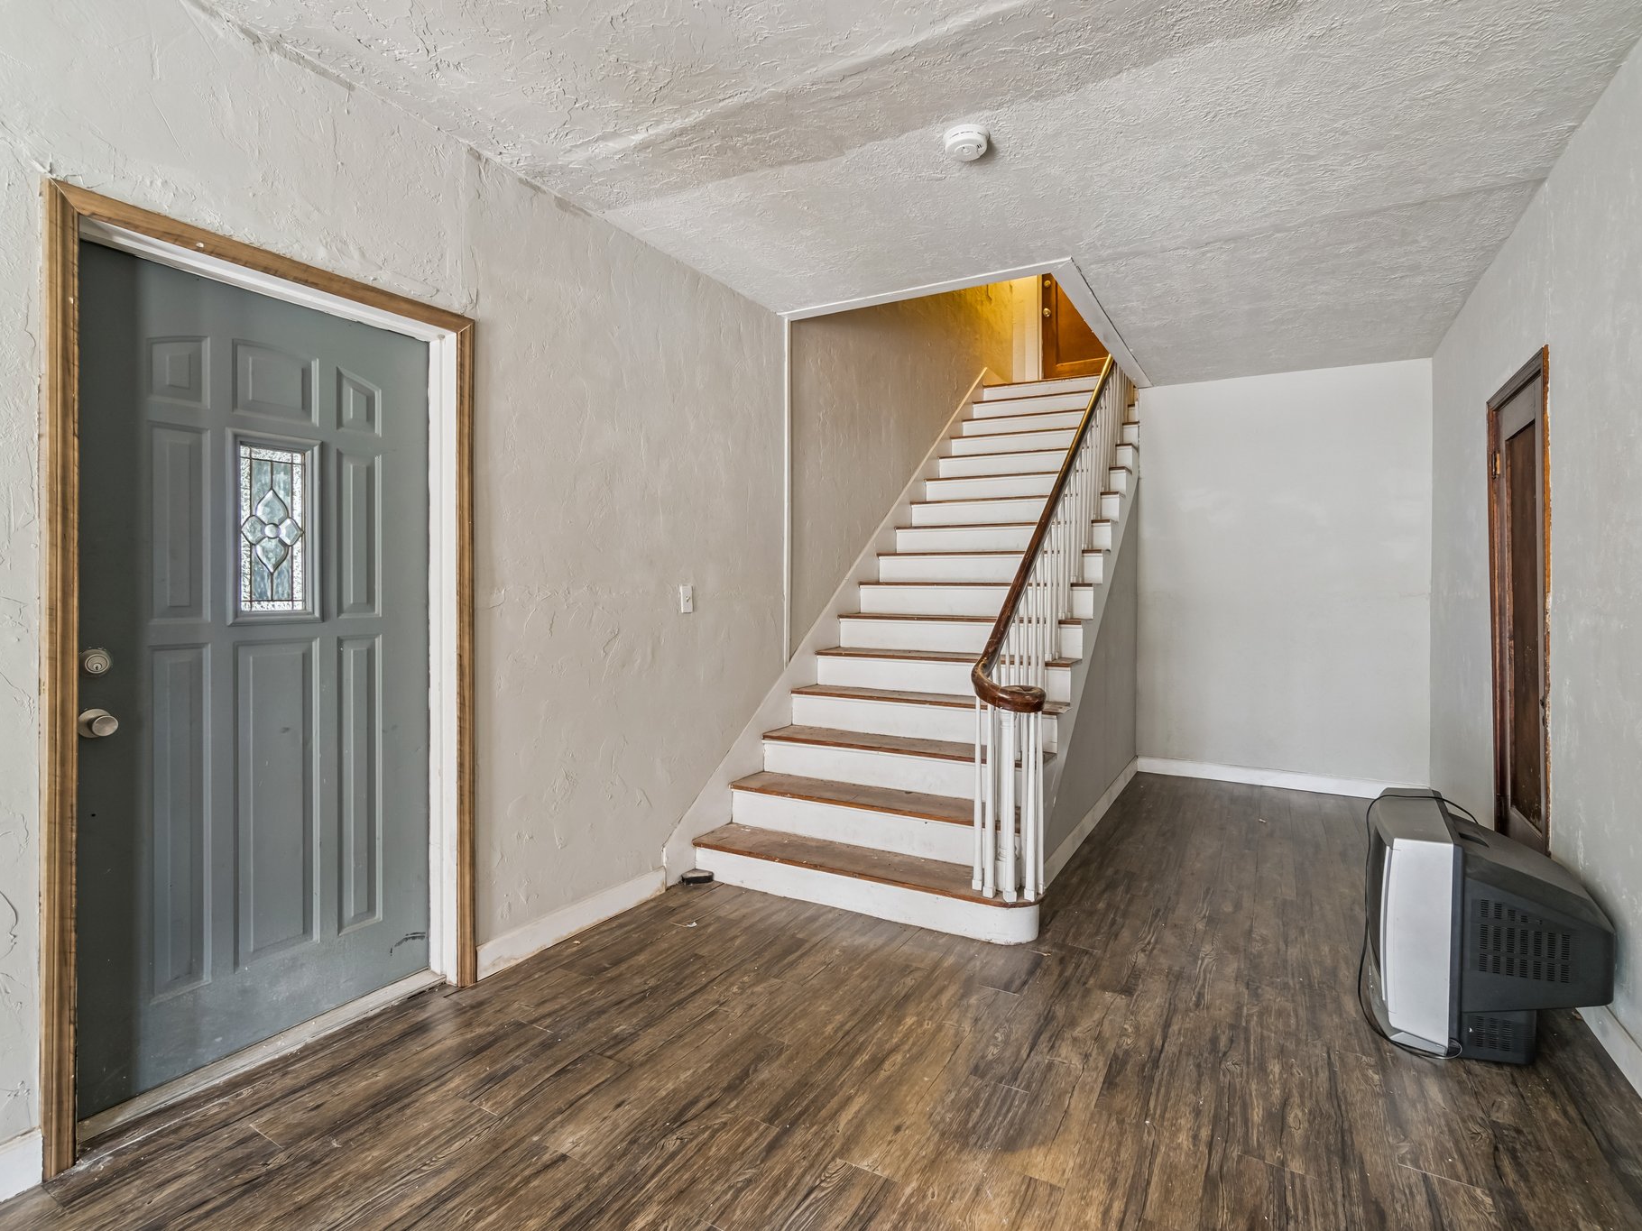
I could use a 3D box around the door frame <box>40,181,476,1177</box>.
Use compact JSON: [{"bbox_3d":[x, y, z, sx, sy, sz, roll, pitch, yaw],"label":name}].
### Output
[{"bbox_3d":[-1.396,0.145,2.079,0.040,2.150,1.023,1,1,31],"label":"door frame"}]

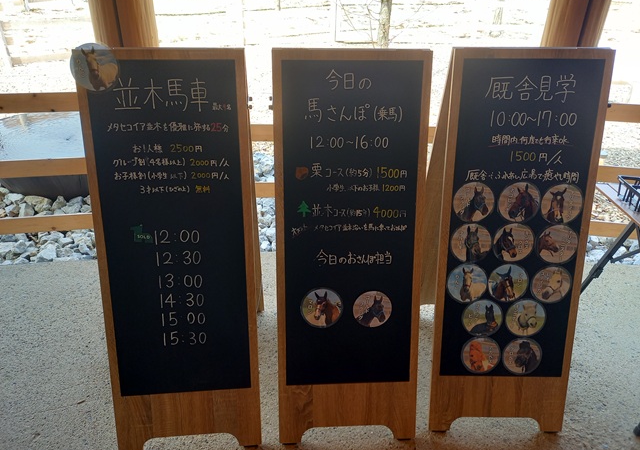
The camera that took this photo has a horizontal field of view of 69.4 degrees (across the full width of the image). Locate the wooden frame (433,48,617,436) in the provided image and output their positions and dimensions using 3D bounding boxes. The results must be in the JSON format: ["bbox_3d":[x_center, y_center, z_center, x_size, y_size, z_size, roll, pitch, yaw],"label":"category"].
[{"bbox_3d":[0.610,0.019,1.617,0.457,1.200,0.695,1,28,0],"label":"wooden frame"}]

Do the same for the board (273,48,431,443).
[{"bbox_3d":[0.087,0.032,1.579,0.457,1.200,0.695,-1,28,-2],"label":"board"}]

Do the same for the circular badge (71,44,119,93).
[{"bbox_3d":[-0.612,-0.426,1.255,0.128,0.128,0.008,-2,12,-5],"label":"circular badge"}]

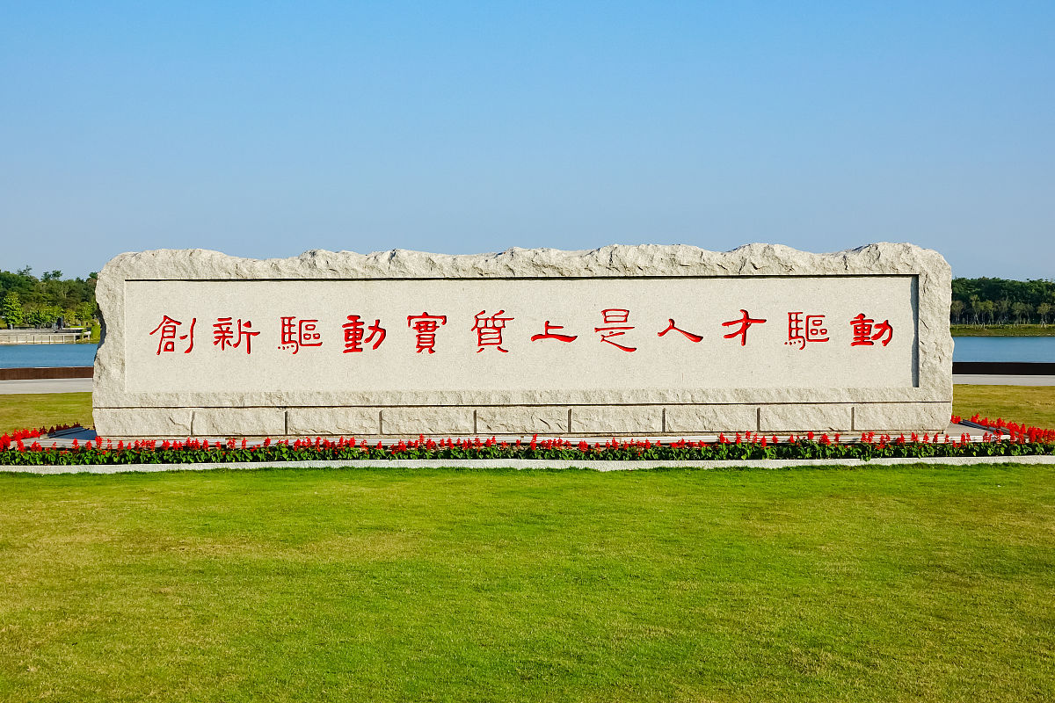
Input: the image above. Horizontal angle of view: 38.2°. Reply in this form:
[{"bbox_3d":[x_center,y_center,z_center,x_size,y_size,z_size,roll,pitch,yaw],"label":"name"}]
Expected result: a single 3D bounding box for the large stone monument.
[{"bbox_3d":[-0.060,-0.180,21.950,12.100,2.700,1.350,0,1,0],"label":"large stone monument"}]

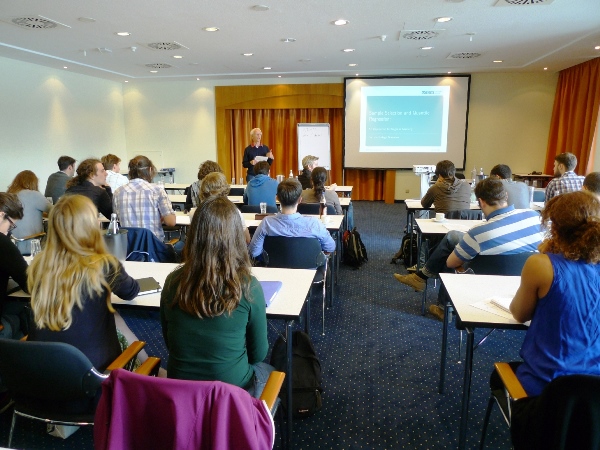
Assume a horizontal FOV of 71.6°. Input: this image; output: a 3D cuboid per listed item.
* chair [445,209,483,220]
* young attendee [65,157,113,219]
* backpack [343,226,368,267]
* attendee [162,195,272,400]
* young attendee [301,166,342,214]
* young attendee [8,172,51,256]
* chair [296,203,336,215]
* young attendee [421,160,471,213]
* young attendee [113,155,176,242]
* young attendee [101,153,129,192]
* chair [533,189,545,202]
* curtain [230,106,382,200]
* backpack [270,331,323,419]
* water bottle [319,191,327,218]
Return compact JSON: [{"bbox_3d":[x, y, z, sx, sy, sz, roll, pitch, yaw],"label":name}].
[{"bbox_3d":[1.668,0.210,4.373,0.550,0.800,0.580,2,12,10],"label":"chair"},{"bbox_3d":[-1.913,0.055,3.994,0.500,1.300,0.800,6,13,27],"label":"young attendee"},{"bbox_3d":[0.674,0.265,5.077,0.290,0.420,0.230,-10,15,-39],"label":"backpack"},{"bbox_3d":[-0.295,0.534,1.675,0.460,1.280,0.720,2,12,10],"label":"attendee"},{"bbox_3d":[0.233,-0.075,4.876,0.520,1.200,0.720,2,12,9],"label":"young attendee"},{"bbox_3d":[-2.338,0.117,3.889,0.510,1.265,0.755,3,12,14],"label":"young attendee"},{"bbox_3d":[0.210,0.130,4.777,0.570,0.840,0.570,2,12,9],"label":"chair"},{"bbox_3d":[1.587,-0.076,4.662,0.530,1.280,0.760,1,12,5],"label":"young attendee"},{"bbox_3d":[-1.329,0.083,3.730,0.561,1.387,0.765,3,12,16],"label":"young attendee"},{"bbox_3d":[-2.203,-0.208,5.214,0.510,1.367,0.734,4,12,21],"label":"young attendee"},{"bbox_3d":[3.177,-0.064,5.653,0.560,0.840,0.560,2,12,9],"label":"chair"},{"bbox_3d":[0.067,-1.708,10.229,3.998,2.264,0.204,2,12,9],"label":"curtain"},{"bbox_3d":[-0.017,0.830,2.393,0.310,0.440,0.220,1,12,5],"label":"backpack"},{"bbox_3d":[0.220,-0.199,4.096,0.077,0.280,0.077,2,12,9],"label":"water bottle"}]

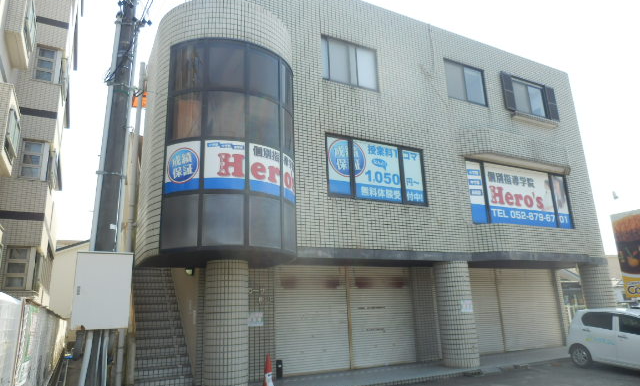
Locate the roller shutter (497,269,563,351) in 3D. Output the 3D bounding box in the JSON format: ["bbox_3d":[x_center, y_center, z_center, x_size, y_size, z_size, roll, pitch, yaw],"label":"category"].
[{"bbox_3d":[6.971,3.818,14.708,2.868,2.545,0.120,6,-17,-28],"label":"roller shutter"}]

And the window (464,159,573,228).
[{"bbox_3d":[6.256,0.147,13.675,4.613,1.907,0.150,6,-17,-28],"label":"window"}]

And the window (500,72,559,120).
[{"bbox_3d":[7.198,-3.264,15.145,2.805,1.346,0.150,6,-17,-28],"label":"window"}]

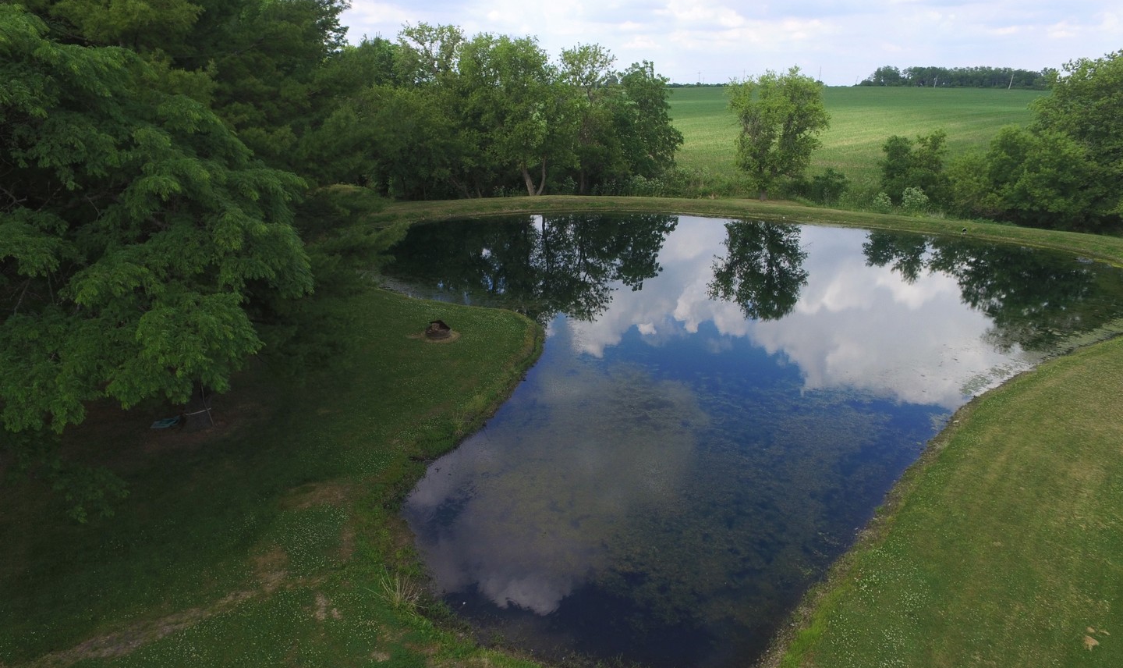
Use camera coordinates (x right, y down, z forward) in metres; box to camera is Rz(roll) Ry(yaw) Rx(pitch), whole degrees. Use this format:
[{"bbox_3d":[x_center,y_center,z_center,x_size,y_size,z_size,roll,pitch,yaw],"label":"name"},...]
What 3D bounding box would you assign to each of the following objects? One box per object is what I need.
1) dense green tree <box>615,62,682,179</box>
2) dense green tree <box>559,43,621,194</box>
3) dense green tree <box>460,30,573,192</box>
[{"bbox_3d":[6.990,-16.710,51.430,5.180,9.130,5.180,0,21,0],"label":"dense green tree"},{"bbox_3d":[2.050,-15.260,46.630,4.760,10.300,5.000,0,21,0],"label":"dense green tree"},{"bbox_3d":[-3.240,-15.170,45.590,8.100,10.930,7.690,0,21,0],"label":"dense green tree"}]

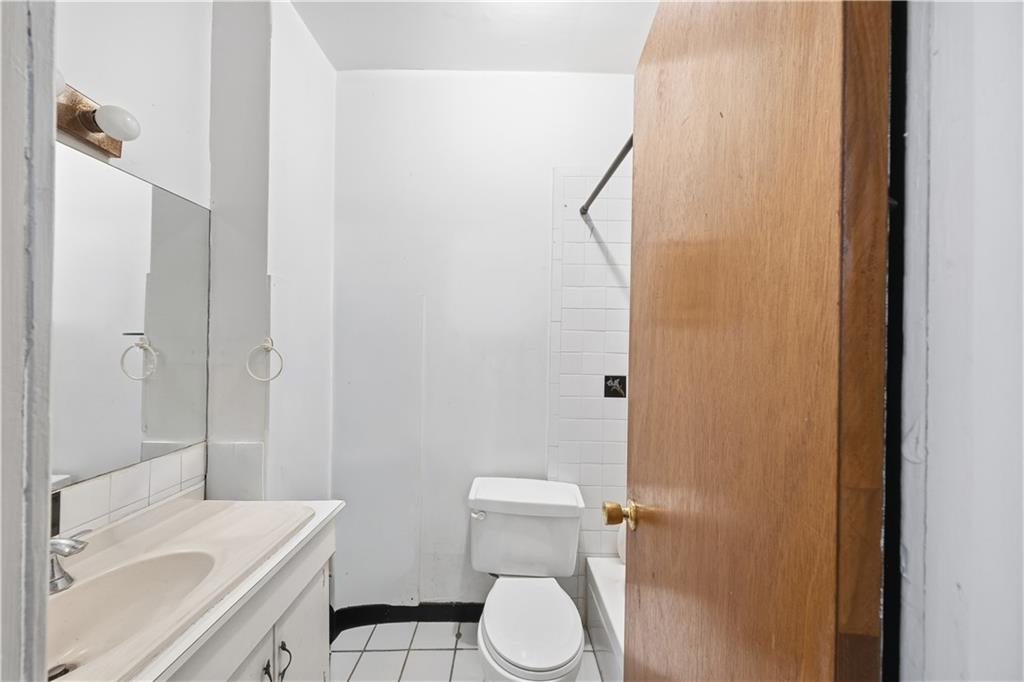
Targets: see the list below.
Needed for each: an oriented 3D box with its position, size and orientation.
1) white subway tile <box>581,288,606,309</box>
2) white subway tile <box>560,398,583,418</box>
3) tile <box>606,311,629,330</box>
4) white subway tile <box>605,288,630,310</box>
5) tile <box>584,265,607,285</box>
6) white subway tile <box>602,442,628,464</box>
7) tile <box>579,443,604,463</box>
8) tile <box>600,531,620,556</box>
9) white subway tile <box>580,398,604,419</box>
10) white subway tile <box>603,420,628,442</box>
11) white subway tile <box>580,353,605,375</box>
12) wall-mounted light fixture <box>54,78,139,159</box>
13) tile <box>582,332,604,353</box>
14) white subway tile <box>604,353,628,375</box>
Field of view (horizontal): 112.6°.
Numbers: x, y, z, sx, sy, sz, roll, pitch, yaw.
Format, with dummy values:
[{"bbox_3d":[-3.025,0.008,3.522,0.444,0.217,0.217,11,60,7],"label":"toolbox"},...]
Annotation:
[{"bbox_3d":[0.411,-0.211,1.682,0.107,0.107,0.010,1,0,0],"label":"white subway tile"},{"bbox_3d":[0.287,0.326,1.687,0.108,0.108,0.010,1,-1,1],"label":"white subway tile"},{"bbox_3d":[0.515,-0.105,1.690,0.108,0.108,0.010,1,-1,1],"label":"tile"},{"bbox_3d":[0.518,-0.214,1.691,0.108,0.108,0.010,1,-1,1],"label":"white subway tile"},{"bbox_3d":[0.413,-0.320,1.683,0.107,0.107,0.010,1,0,0],"label":"tile"},{"bbox_3d":[0.505,0.554,1.689,0.108,0.108,0.010,1,0,-1],"label":"white subway tile"},{"bbox_3d":[0.391,0.546,1.683,0.108,0.108,0.010,1,-1,1],"label":"tile"},{"bbox_3d":[0.494,0.995,1.685,0.108,0.108,0.010,1,0,-1],"label":"tile"},{"bbox_3d":[0.399,0.330,1.677,0.107,0.107,0.010,1,0,0],"label":"white subway tile"},{"bbox_3d":[0.506,0.443,1.690,0.108,0.108,0.010,1,0,-1],"label":"white subway tile"},{"bbox_3d":[0.404,0.113,1.679,0.107,0.107,0.010,1,0,0],"label":"white subway tile"},{"bbox_3d":[-1.066,-0.580,0.745,0.140,0.115,0.460,1,0,-1],"label":"wall-mounted light fixture"},{"bbox_3d":[0.406,0.005,1.680,0.107,0.107,0.010,1,0,0],"label":"tile"},{"bbox_3d":[0.510,0.113,1.687,0.108,0.108,0.010,1,-1,1],"label":"white subway tile"}]

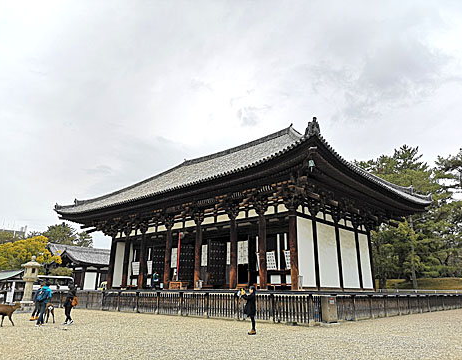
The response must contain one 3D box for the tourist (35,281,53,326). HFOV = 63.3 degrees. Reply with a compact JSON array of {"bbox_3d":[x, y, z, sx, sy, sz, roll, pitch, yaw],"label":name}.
[{"bbox_3d":[-8.025,5.281,15.947,0.560,1.715,0.550,0,-17,0],"label":"tourist"}]

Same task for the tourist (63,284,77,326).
[{"bbox_3d":[-7.162,5.527,16.762,0.600,1.722,0.500,6,-18,-19],"label":"tourist"}]

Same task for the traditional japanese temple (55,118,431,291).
[{"bbox_3d":[0.305,4.050,40.420,33.300,17.100,23.441,-14,-22,40],"label":"traditional japanese temple"}]

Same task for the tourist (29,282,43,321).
[{"bbox_3d":[-9.649,6.043,18.652,0.620,1.777,0.500,12,-20,-34],"label":"tourist"}]

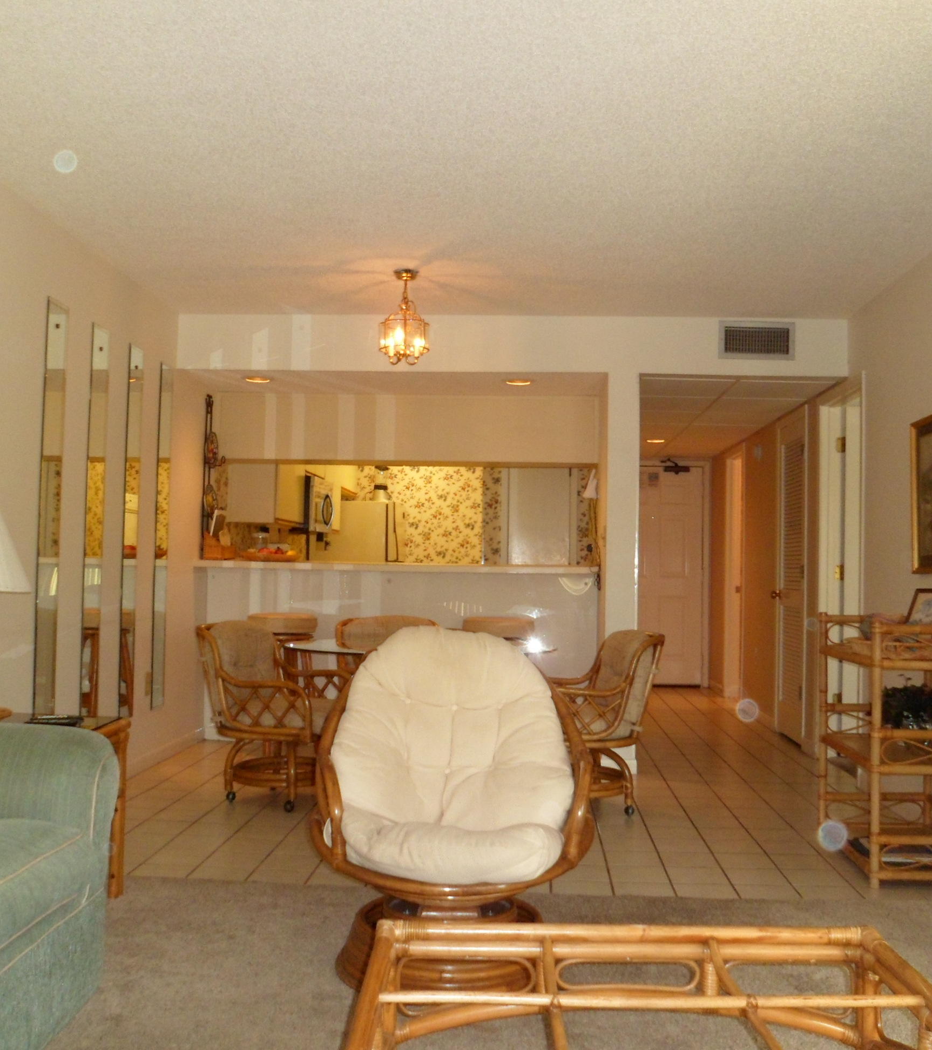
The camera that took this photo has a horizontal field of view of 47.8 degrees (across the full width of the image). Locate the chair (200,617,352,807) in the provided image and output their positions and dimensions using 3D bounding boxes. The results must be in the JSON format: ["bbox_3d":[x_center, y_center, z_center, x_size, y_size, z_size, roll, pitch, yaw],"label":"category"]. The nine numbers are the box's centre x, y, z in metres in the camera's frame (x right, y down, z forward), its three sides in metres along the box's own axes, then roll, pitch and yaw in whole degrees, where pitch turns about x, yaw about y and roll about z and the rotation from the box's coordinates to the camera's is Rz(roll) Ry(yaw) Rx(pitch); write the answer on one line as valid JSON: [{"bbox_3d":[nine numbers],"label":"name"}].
[{"bbox_3d":[-0.820,0.836,4.725,0.590,0.810,0.580,0,-2,18],"label":"chair"}]

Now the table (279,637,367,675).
[{"bbox_3d":[-0.211,0.896,4.707,1.220,0.710,1.220,1,-2,3],"label":"table"}]

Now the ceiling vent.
[{"bbox_3d":[1.545,-0.982,5.576,0.395,0.202,0.030,1,-2,3],"label":"ceiling vent"}]

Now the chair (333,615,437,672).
[{"bbox_3d":[-0.425,0.870,5.302,0.580,0.805,0.600,1,-2,-1],"label":"chair"}]

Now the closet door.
[{"bbox_3d":[2.104,0.348,6.840,0.050,2.040,0.750,1,-2,3],"label":"closet door"}]

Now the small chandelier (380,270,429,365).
[{"bbox_3d":[-0.278,-0.947,4.829,0.235,0.430,0.235,1,-2,3],"label":"small chandelier"}]

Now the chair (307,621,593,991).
[{"bbox_3d":[-0.045,0.740,2.899,0.780,0.880,0.860,1,-2,3],"label":"chair"}]

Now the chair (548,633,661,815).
[{"bbox_3d":[0.516,0.859,4.625,0.590,0.805,0.580,1,-2,-9],"label":"chair"}]

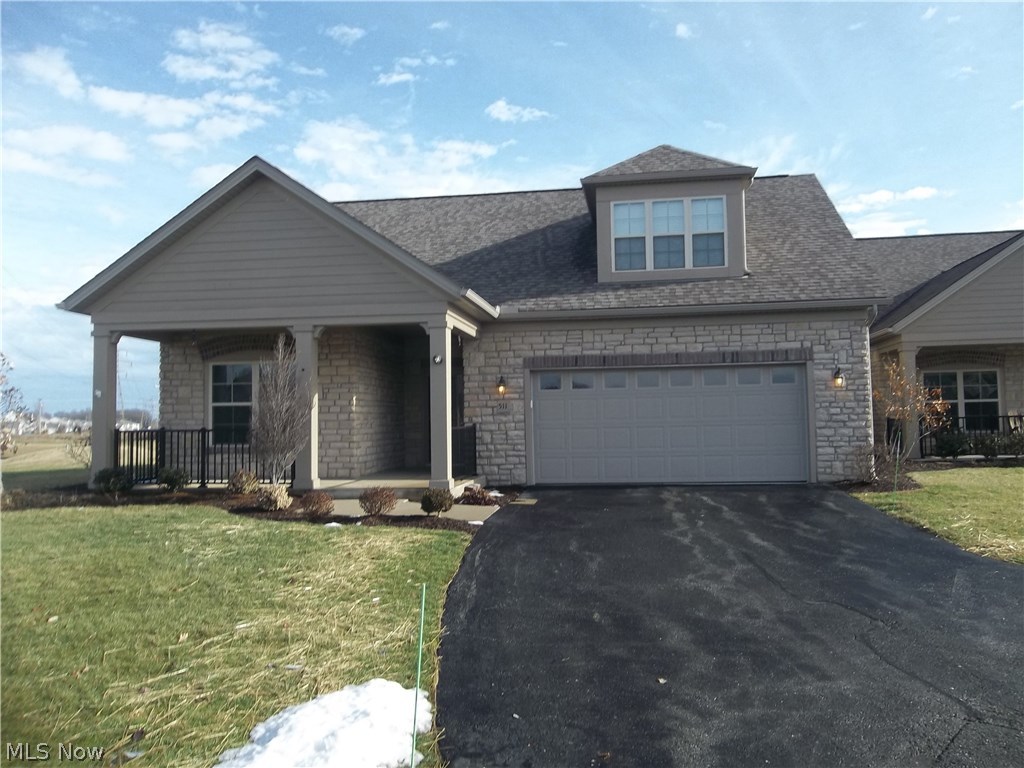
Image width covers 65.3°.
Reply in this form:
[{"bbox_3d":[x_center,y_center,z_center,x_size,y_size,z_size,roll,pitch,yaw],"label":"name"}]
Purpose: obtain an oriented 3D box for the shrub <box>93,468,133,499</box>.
[{"bbox_3d":[-6.411,1.585,12.850,0.676,0.515,0.600,-1,-3,8],"label":"shrub"}]

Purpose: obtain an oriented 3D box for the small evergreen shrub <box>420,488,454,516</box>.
[{"bbox_3d":[-1.012,1.617,10.850,0.462,0.394,0.440,-1,-3,8],"label":"small evergreen shrub"}]

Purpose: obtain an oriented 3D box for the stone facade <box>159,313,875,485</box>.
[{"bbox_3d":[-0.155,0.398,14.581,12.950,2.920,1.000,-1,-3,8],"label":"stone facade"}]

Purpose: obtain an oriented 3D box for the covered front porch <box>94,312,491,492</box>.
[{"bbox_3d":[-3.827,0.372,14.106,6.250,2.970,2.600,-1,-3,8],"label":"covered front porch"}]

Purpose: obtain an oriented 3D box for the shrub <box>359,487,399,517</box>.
[{"bbox_3d":[-1.830,1.618,10.950,0.548,0.425,0.500,-1,-3,8],"label":"shrub"}]

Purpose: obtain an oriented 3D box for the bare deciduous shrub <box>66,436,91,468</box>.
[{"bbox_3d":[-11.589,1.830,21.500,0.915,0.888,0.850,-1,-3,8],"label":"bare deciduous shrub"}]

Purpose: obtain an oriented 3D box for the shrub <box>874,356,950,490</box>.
[{"bbox_3d":[7.271,0.635,14.500,1.380,2.269,1.300,-1,-3,8],"label":"shrub"}]

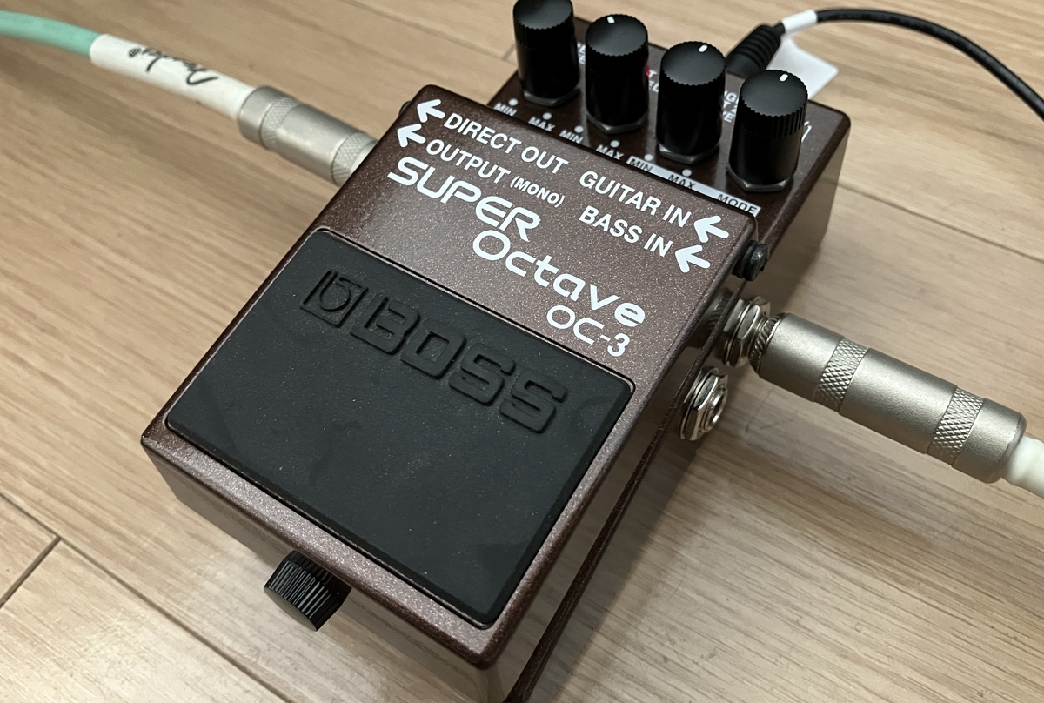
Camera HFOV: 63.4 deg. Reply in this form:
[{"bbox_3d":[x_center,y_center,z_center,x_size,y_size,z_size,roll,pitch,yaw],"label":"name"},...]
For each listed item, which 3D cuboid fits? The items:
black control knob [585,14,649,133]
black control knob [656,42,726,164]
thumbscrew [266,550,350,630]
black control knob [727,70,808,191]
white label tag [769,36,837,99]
[{"bbox_3d":[0.019,-0.056,0.172,0.013,0.019,0.013,-3,62,5],"label":"black control knob"},{"bbox_3d":[0.033,-0.049,0.166,0.013,0.019,0.013,-3,62,5],"label":"black control knob"},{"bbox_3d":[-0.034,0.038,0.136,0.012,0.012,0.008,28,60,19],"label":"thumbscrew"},{"bbox_3d":[0.047,-0.042,0.161,0.013,0.019,0.013,-3,62,5],"label":"black control knob"},{"bbox_3d":[0.062,-0.066,0.204,0.019,0.002,0.021,37,69,23],"label":"white label tag"}]

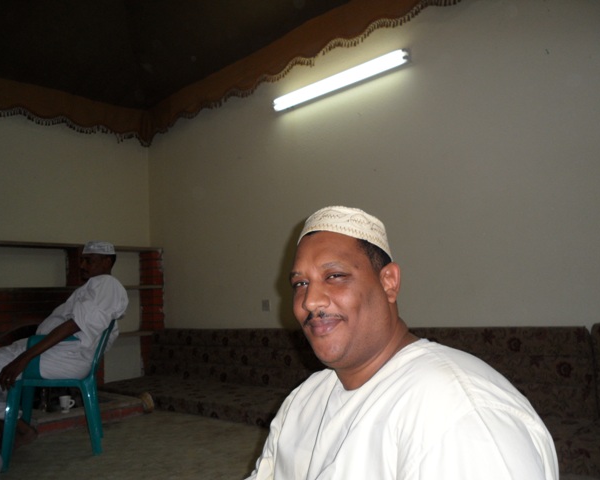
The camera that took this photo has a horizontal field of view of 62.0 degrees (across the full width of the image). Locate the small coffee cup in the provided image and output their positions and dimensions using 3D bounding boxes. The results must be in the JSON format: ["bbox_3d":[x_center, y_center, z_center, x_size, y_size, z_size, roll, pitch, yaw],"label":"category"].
[{"bbox_3d":[-1.663,1.175,3.565,0.109,0.107,0.081,0,-8,-25],"label":"small coffee cup"}]

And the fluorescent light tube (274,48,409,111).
[{"bbox_3d":[0.249,-1.146,3.662,1.210,0.100,0.075,-7,-8,40],"label":"fluorescent light tube"}]

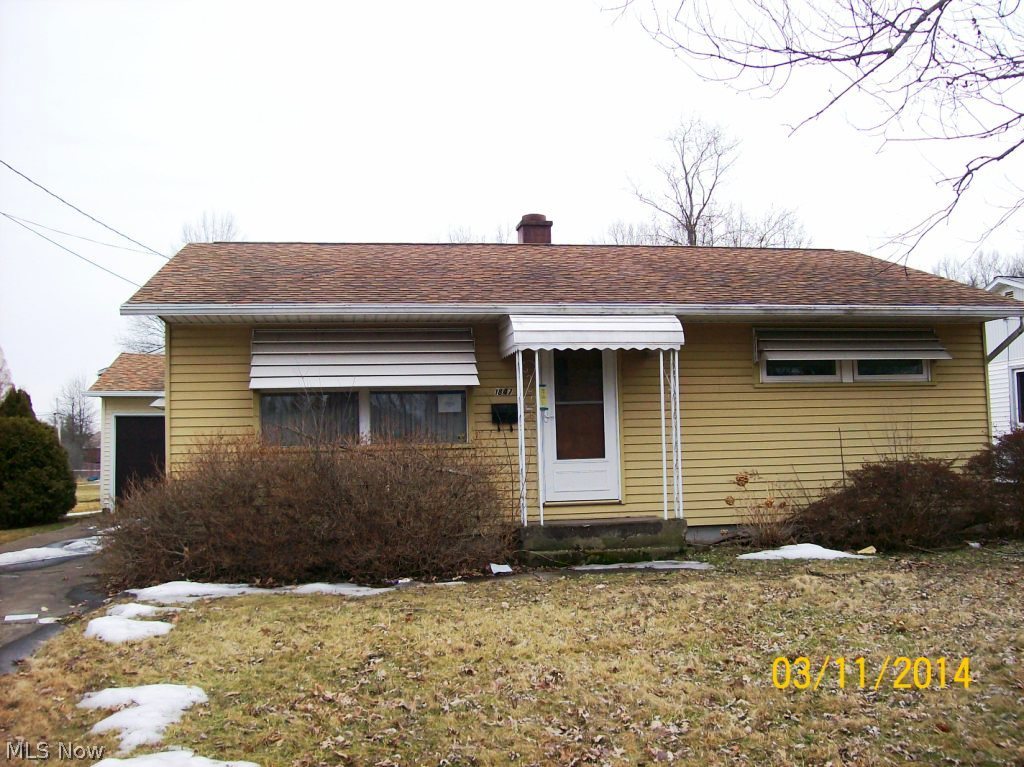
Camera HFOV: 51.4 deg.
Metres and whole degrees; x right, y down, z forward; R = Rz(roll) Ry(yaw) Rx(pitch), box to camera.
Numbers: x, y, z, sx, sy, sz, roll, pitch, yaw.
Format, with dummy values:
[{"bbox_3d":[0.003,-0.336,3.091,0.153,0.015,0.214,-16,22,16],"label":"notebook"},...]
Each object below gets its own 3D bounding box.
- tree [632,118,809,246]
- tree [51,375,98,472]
[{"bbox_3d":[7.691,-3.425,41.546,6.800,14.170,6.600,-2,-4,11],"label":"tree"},{"bbox_3d":[-45.092,4.317,109.683,5.000,9.900,5.000,0,-4,-22],"label":"tree"}]

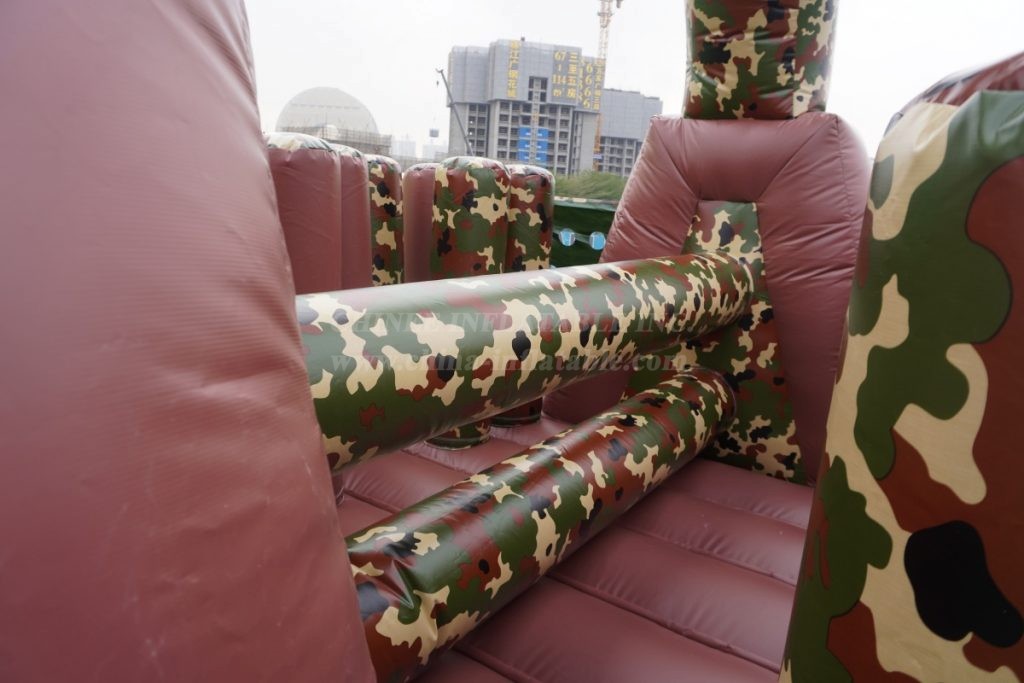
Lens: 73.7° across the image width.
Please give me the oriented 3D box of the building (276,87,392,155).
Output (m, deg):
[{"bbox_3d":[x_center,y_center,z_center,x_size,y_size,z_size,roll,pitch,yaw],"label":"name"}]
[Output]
[{"bbox_3d":[-55.167,-62.746,212.181,31.000,31.000,29.000,-3,14,-25],"label":"building"}]

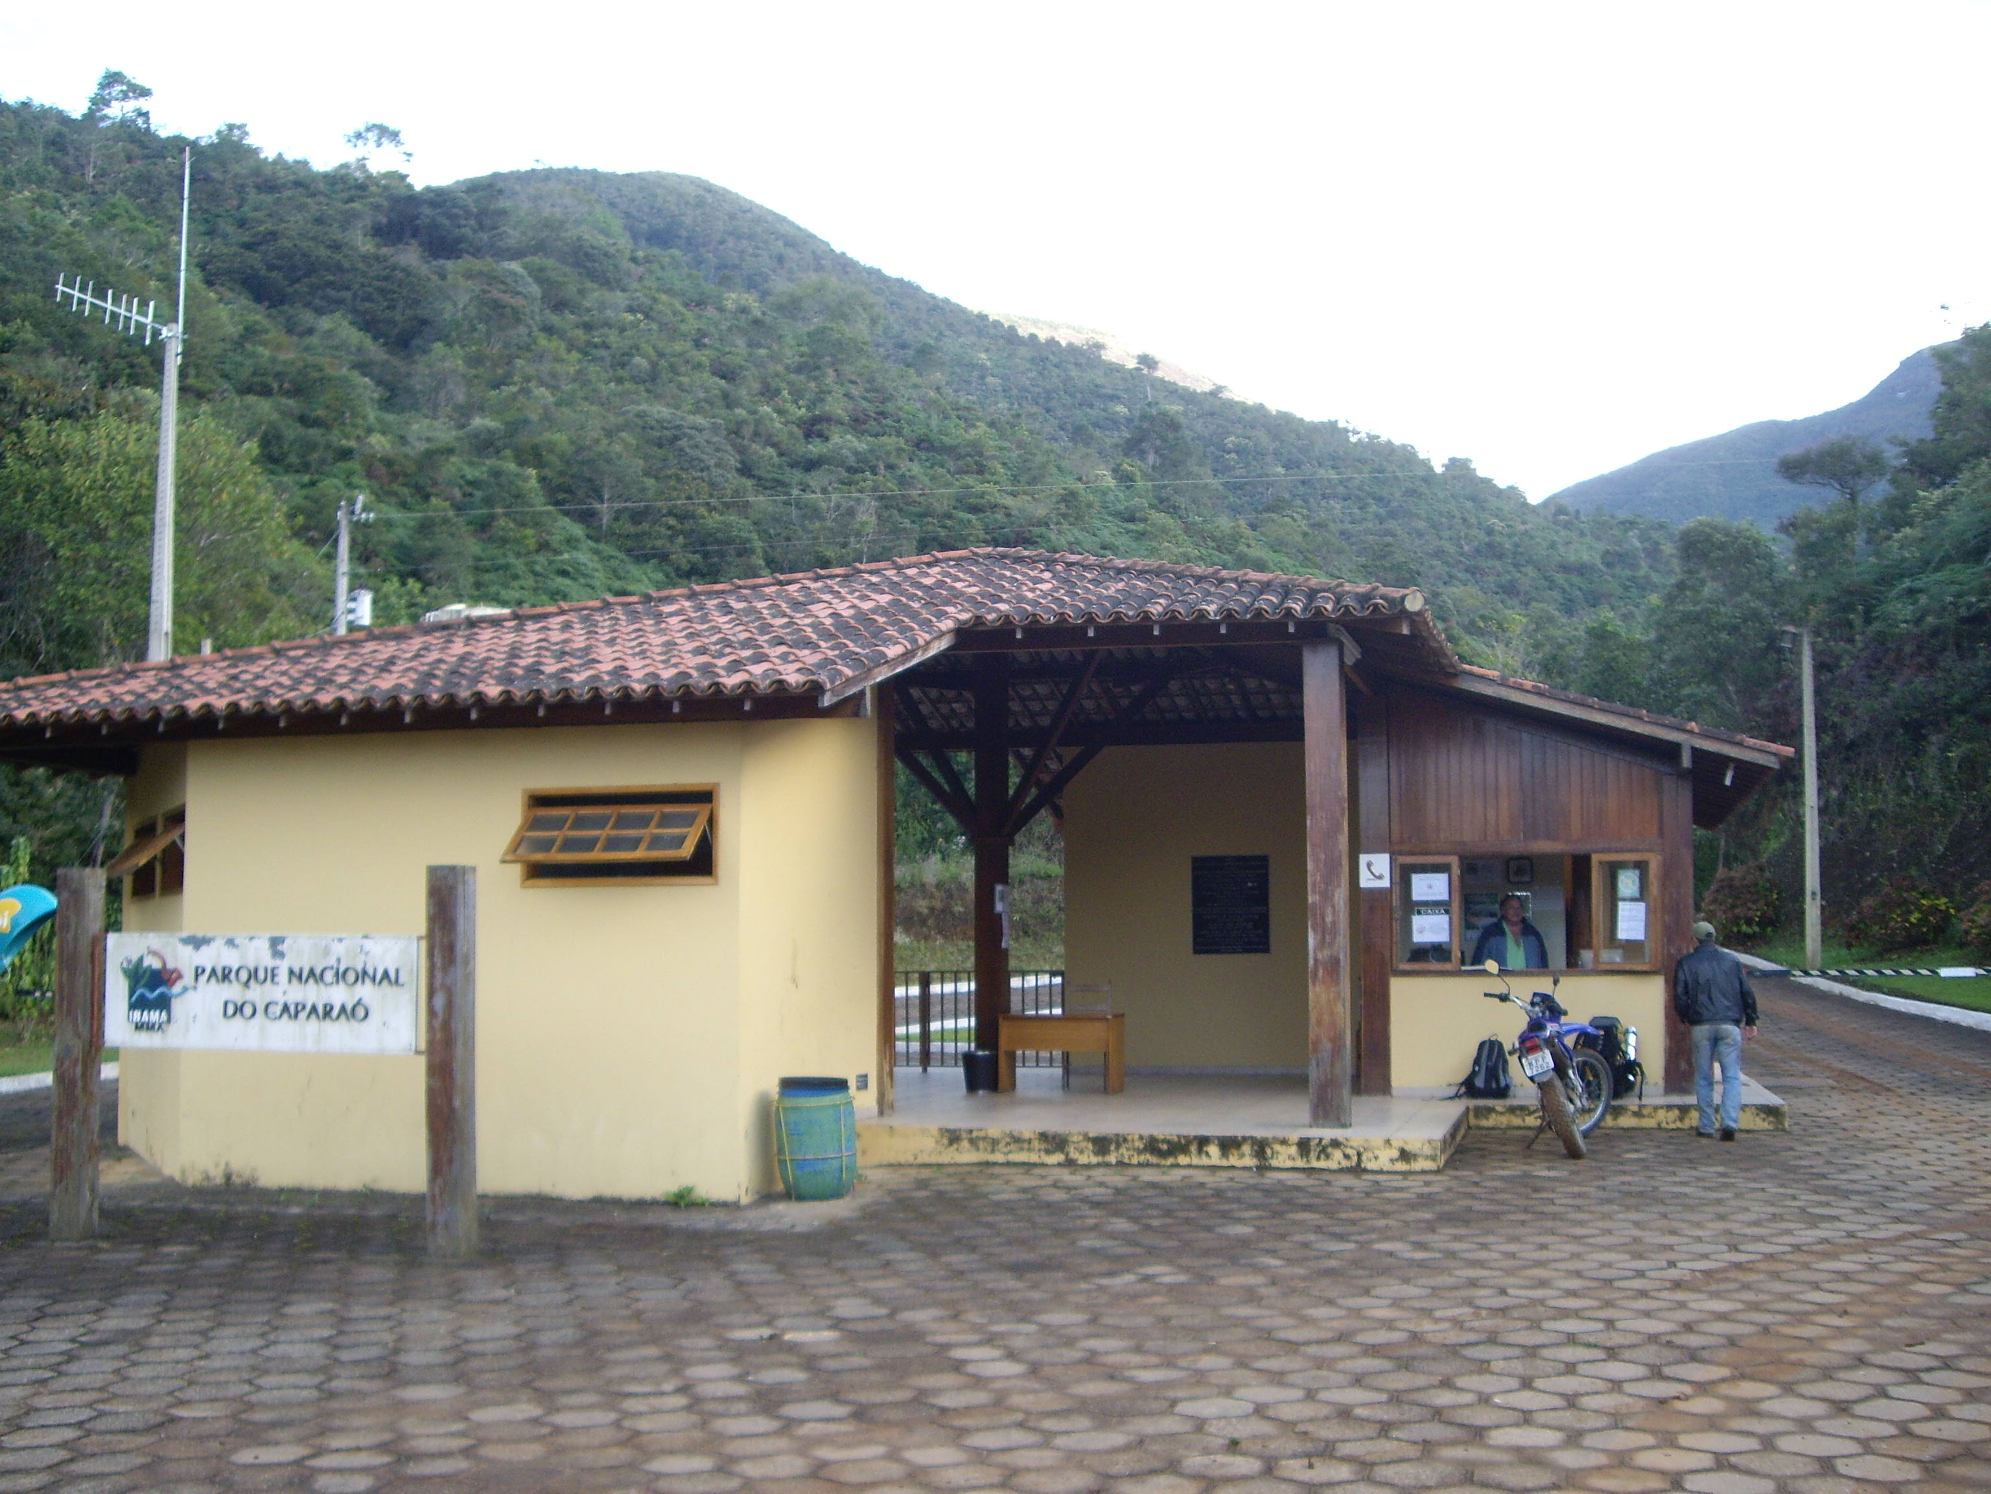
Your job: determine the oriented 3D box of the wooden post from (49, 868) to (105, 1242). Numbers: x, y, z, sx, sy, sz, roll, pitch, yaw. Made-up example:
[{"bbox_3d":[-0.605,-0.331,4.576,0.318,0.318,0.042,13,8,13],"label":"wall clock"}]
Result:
[{"bbox_3d":[-4.968,1.654,11.850,0.185,1.990,0.185,-1,-5,13],"label":"wooden post"}]

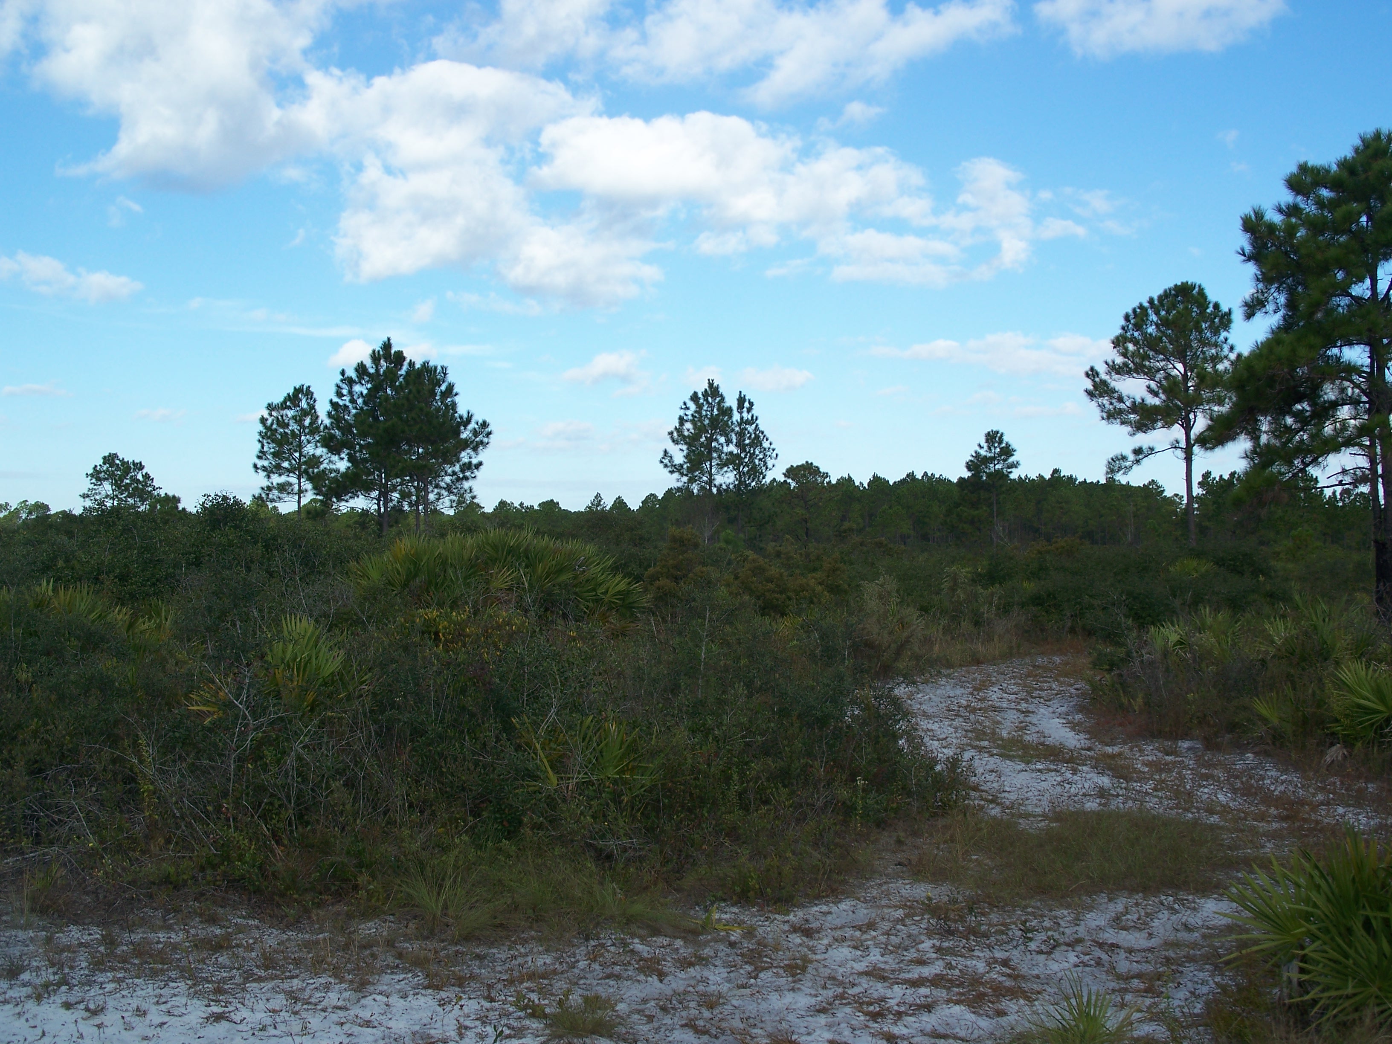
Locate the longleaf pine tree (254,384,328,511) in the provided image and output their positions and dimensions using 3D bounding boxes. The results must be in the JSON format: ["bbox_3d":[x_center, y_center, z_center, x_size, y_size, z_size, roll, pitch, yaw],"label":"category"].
[{"bbox_3d":[-19.550,-2.328,72.000,3.680,8.760,3.680,0,0,0],"label":"longleaf pine tree"}]

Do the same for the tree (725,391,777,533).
[{"bbox_3d":[2.850,-2.386,78.000,2.790,8.970,2.790,0,0,0],"label":"tree"}]

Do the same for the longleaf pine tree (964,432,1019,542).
[{"bbox_3d":[16.867,-1.549,85.000,3.110,7.400,3.110,0,0,0],"label":"longleaf pine tree"}]

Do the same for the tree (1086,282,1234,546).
[{"bbox_3d":[15.623,-3.087,50.000,5.040,9.940,5.040,0,0,0],"label":"tree"}]

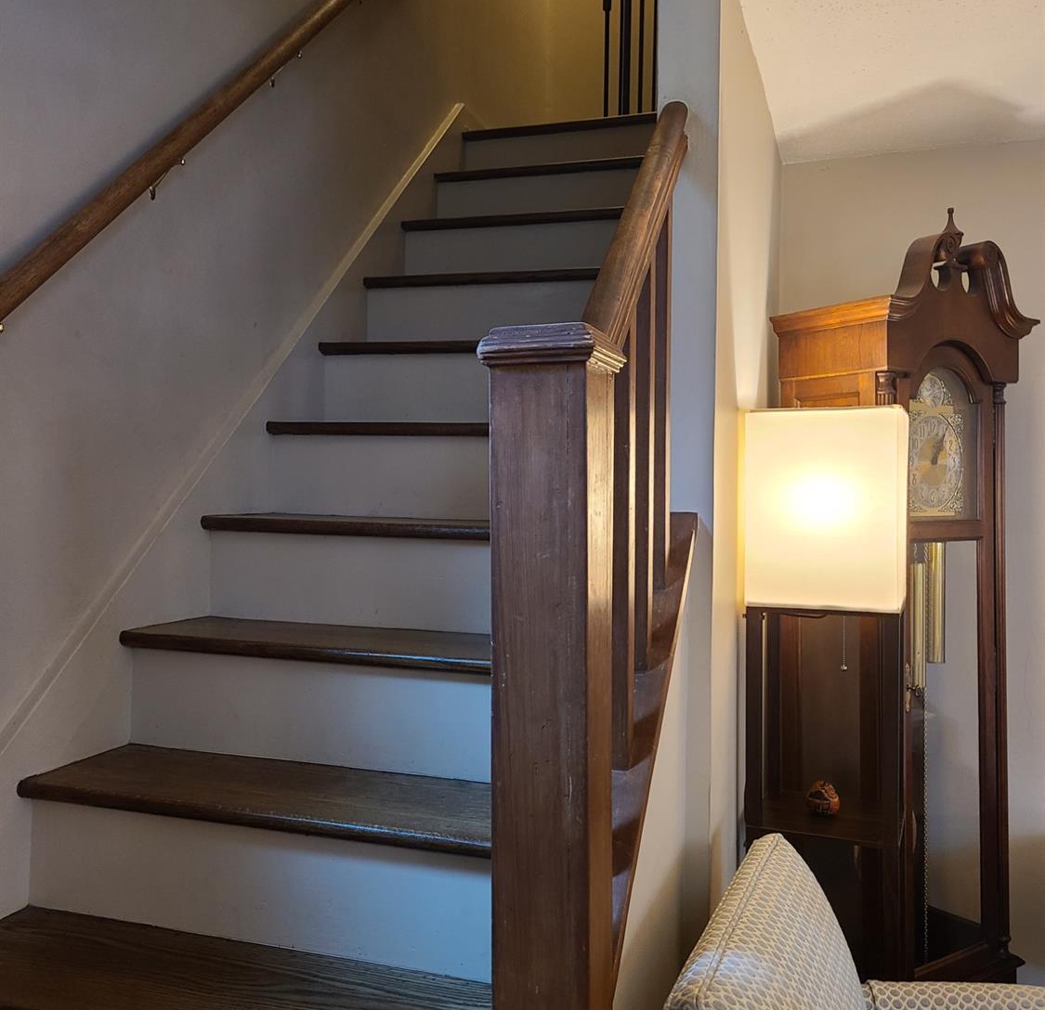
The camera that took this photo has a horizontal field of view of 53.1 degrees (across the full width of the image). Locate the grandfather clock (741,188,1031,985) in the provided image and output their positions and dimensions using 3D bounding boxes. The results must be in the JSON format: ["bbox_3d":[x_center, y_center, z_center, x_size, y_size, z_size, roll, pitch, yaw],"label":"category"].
[{"bbox_3d":[0.924,0.361,2.515,0.595,2.088,0.323,-1,2,-36],"label":"grandfather clock"}]

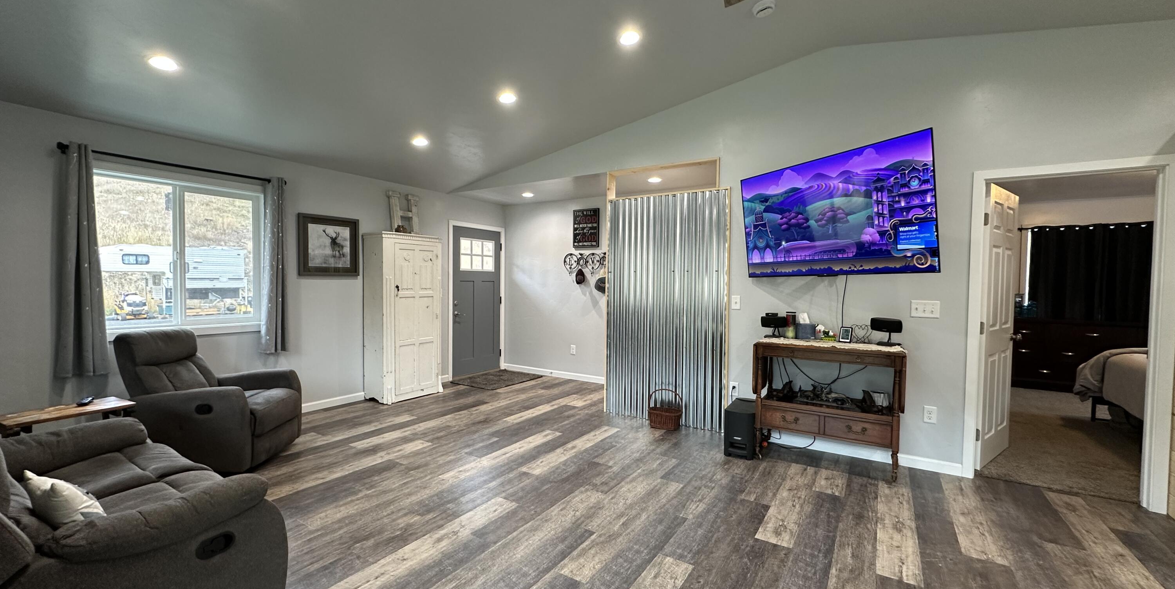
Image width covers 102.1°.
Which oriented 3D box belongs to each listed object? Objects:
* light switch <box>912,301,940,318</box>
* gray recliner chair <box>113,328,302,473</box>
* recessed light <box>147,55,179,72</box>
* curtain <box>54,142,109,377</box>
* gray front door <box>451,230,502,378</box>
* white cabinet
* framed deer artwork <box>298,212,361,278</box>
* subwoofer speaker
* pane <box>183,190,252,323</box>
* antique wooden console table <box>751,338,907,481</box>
[{"bbox_3d":[2.412,0.106,3.391,0.165,0.117,0.012,2,2,32],"label":"light switch"},{"bbox_3d":[-2.802,0.734,3.518,0.950,0.950,0.790,0,2,-4],"label":"gray recliner chair"},{"bbox_3d":[-2.587,-1.408,2.899,0.165,0.020,0.165,-9,-4,32],"label":"recessed light"},{"bbox_3d":[-3.550,-0.236,3.333,0.100,1.610,0.250,2,2,32],"label":"curtain"},{"bbox_3d":[-1.544,0.100,6.711,0.050,2.035,0.910,2,2,32],"label":"gray front door"},{"bbox_3d":[-2.091,0.247,5.439,0.400,1.826,0.780,2,2,32],"label":"white cabinet"},{"bbox_3d":[-2.638,-0.493,4.887,0.030,0.607,0.625,2,2,32],"label":"framed deer artwork"},{"bbox_3d":[1.249,1.063,3.766,0.210,0.352,0.400,2,2,32],"label":"subwoofer speaker"},{"bbox_3d":[-3.177,-0.323,4.125,0.040,1.070,0.510,2,2,32],"label":"pane"},{"bbox_3d":[1.778,0.817,3.545,0.970,0.866,0.440,1,2,30],"label":"antique wooden console table"}]

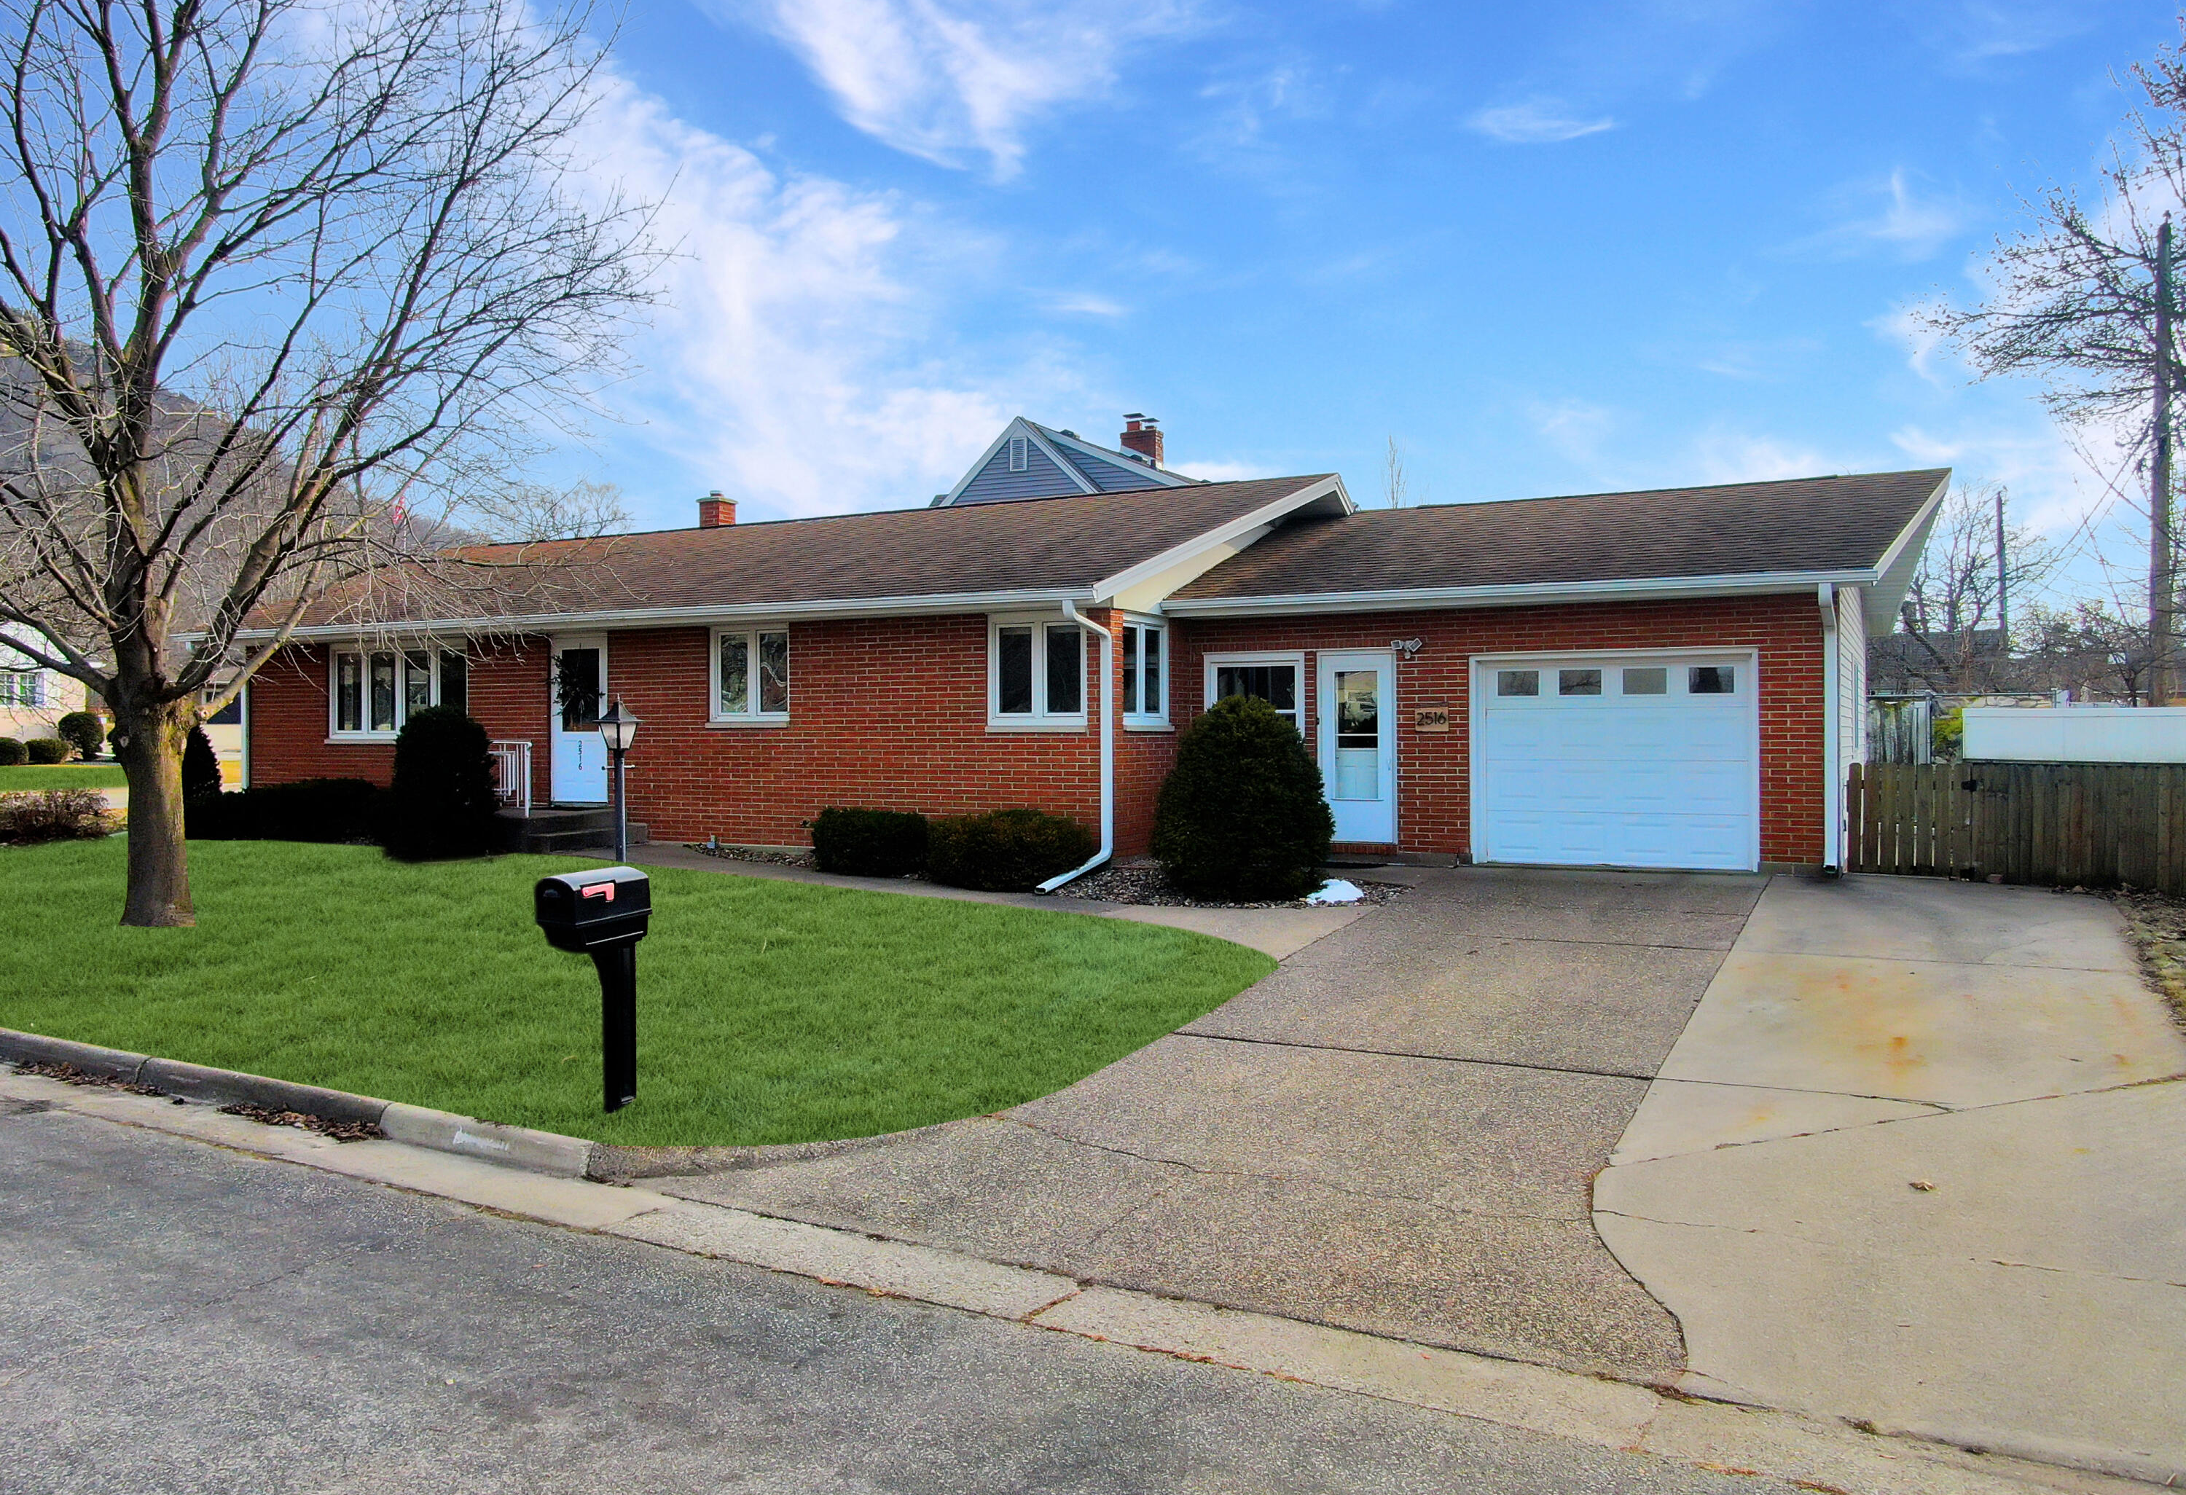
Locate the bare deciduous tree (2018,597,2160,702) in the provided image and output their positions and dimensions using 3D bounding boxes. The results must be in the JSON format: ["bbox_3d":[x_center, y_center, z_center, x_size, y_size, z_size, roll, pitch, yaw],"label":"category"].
[{"bbox_3d":[21.800,-1.100,33.000,3.300,4.300,3.100,0,1,29],"label":"bare deciduous tree"}]

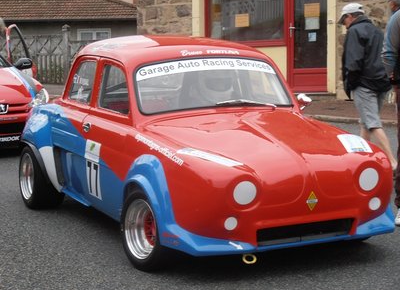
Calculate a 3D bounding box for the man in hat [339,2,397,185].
[{"bbox_3d":[1.585,-0.491,12.100,0.480,1.700,0.540,5,9,36],"label":"man in hat"}]

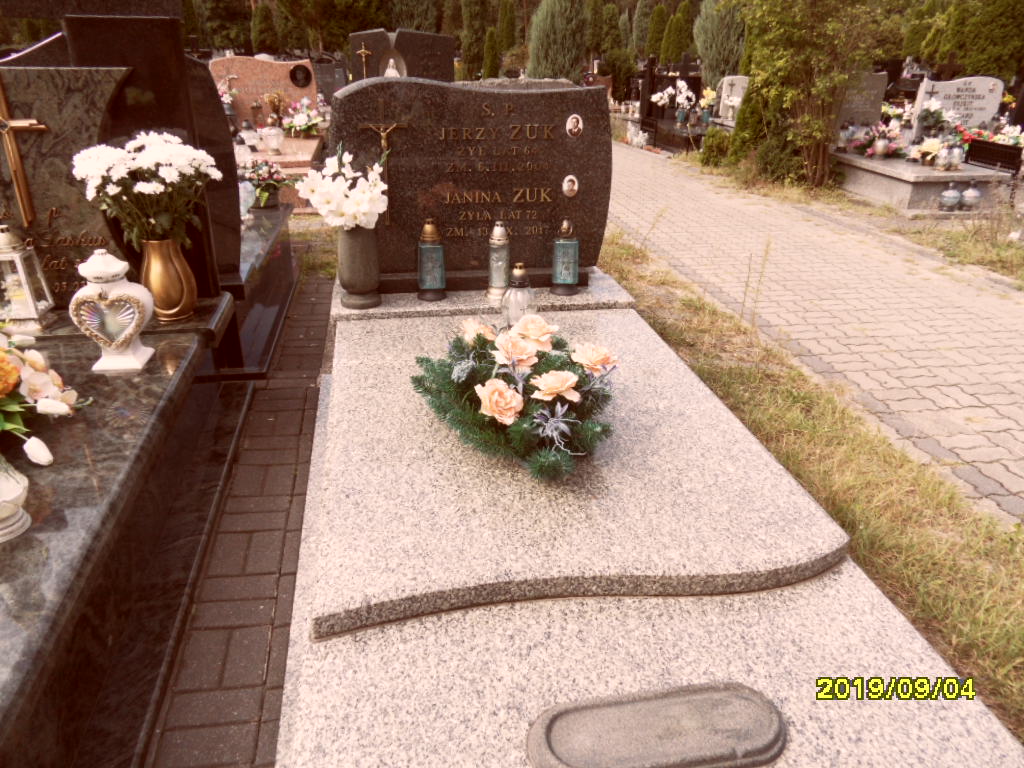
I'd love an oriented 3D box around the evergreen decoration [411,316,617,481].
[{"bbox_3d":[0.005,-0.020,1.892,0.540,0.250,0.580,-4,27,-10],"label":"evergreen decoration"}]

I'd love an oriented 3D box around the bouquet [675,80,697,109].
[{"bbox_3d":[2.497,-4.139,10.190,0.298,0.400,0.268,-4,27,-10],"label":"bouquet"}]

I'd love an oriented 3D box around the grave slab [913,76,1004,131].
[{"bbox_3d":[5.314,-3.280,8.491,0.967,0.734,0.100,-4,27,-10],"label":"grave slab"}]

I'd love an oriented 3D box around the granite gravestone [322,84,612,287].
[{"bbox_3d":[-0.157,-0.803,2.880,1.090,0.800,0.200,-4,26,-10],"label":"granite gravestone"}]

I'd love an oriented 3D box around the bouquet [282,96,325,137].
[{"bbox_3d":[-2.179,-2.793,7.420,0.403,0.393,0.339,-4,26,-10],"label":"bouquet"}]

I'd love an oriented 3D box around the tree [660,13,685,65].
[{"bbox_3d":[6.228,-13.050,27.788,0.935,2.637,0.935,-4,26,-10],"label":"tree"}]

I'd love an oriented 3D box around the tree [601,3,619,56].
[{"bbox_3d":[4.209,-14.889,30.996,0.769,3.110,0.769,-4,26,-10],"label":"tree"}]

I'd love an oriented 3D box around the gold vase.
[{"bbox_3d":[-1.183,-0.351,2.428,0.175,0.261,0.175,-4,27,-10],"label":"gold vase"}]

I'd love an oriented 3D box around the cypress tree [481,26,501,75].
[{"bbox_3d":[-0.602,-9.412,20.760,0.502,1.860,0.502,-4,26,-10],"label":"cypress tree"}]

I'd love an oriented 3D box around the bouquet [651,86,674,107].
[{"bbox_3d":[2.219,-4.216,10.434,0.371,0.314,0.297,-4,27,-10],"label":"bouquet"}]

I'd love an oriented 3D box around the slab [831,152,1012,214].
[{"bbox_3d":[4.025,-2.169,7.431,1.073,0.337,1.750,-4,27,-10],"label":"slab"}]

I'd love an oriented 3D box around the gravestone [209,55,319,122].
[{"bbox_3d":[-2.522,-2.987,7.301,1.006,0.688,0.100,-4,27,-10],"label":"gravestone"}]

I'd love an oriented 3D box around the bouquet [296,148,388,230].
[{"bbox_3d":[-0.616,-0.702,2.583,0.310,0.271,0.280,-4,26,-10],"label":"bouquet"}]

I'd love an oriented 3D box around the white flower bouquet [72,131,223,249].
[{"bbox_3d":[-1.163,-0.622,2.286,0.438,0.363,0.372,-4,27,-10],"label":"white flower bouquet"}]

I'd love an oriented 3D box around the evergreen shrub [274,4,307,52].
[{"bbox_3d":[-6.727,-10.343,21.846,0.949,2.359,0.949,-4,26,-10],"label":"evergreen shrub"}]

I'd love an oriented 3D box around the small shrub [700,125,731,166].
[{"bbox_3d":[2.981,-3.486,10.400,0.440,0.550,0.440,-3,25,-11],"label":"small shrub"}]

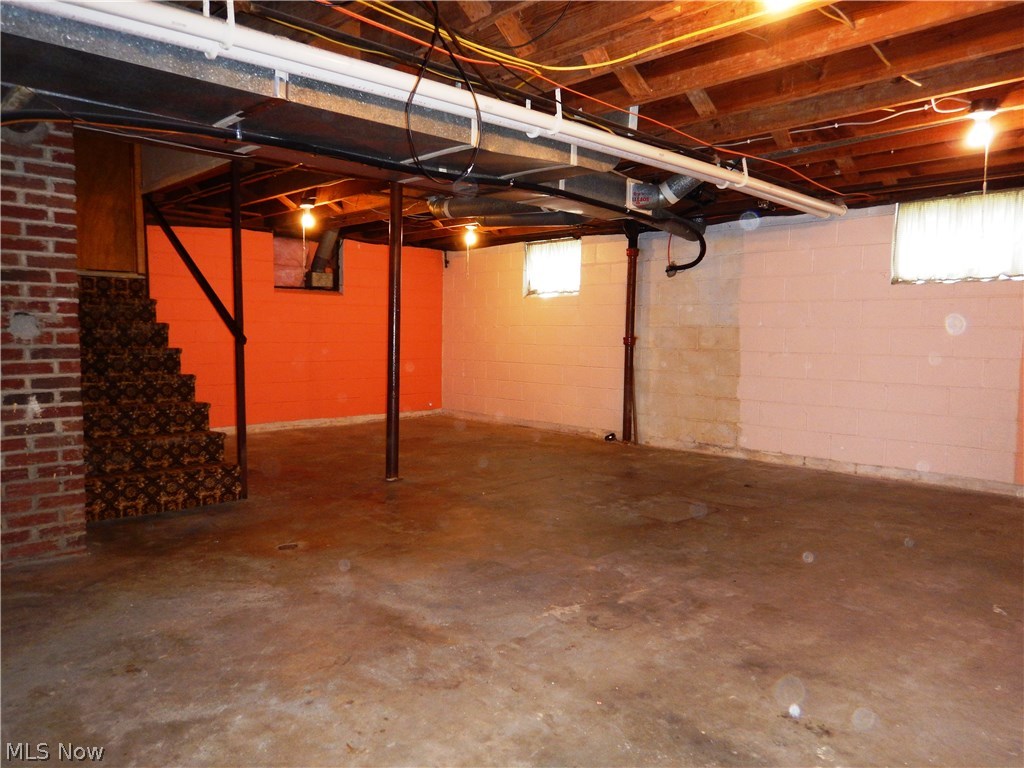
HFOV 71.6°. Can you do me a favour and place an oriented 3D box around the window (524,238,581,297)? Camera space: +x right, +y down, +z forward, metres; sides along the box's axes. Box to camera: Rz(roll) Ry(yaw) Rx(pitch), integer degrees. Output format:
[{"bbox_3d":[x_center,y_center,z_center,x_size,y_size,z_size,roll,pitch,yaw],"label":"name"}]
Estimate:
[{"bbox_3d":[0.458,-1.222,7.624,0.110,0.570,0.790,-4,6,-45],"label":"window"}]

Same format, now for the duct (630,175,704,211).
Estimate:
[{"bbox_3d":[1.004,-1.232,4.579,0.210,0.210,0.450,-4,6,-45],"label":"duct"}]

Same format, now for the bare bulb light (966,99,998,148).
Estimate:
[{"bbox_3d":[2.052,-1.132,3.103,0.125,0.215,0.125,-4,6,-45],"label":"bare bulb light"}]

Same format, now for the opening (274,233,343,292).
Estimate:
[{"bbox_3d":[-2.228,-1.282,7.676,0.810,0.610,0.200,-4,6,-45],"label":"opening"}]

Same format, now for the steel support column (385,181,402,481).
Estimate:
[{"bbox_3d":[-0.825,-0.360,4.986,0.092,2.090,0.092,-4,6,-45],"label":"steel support column"}]

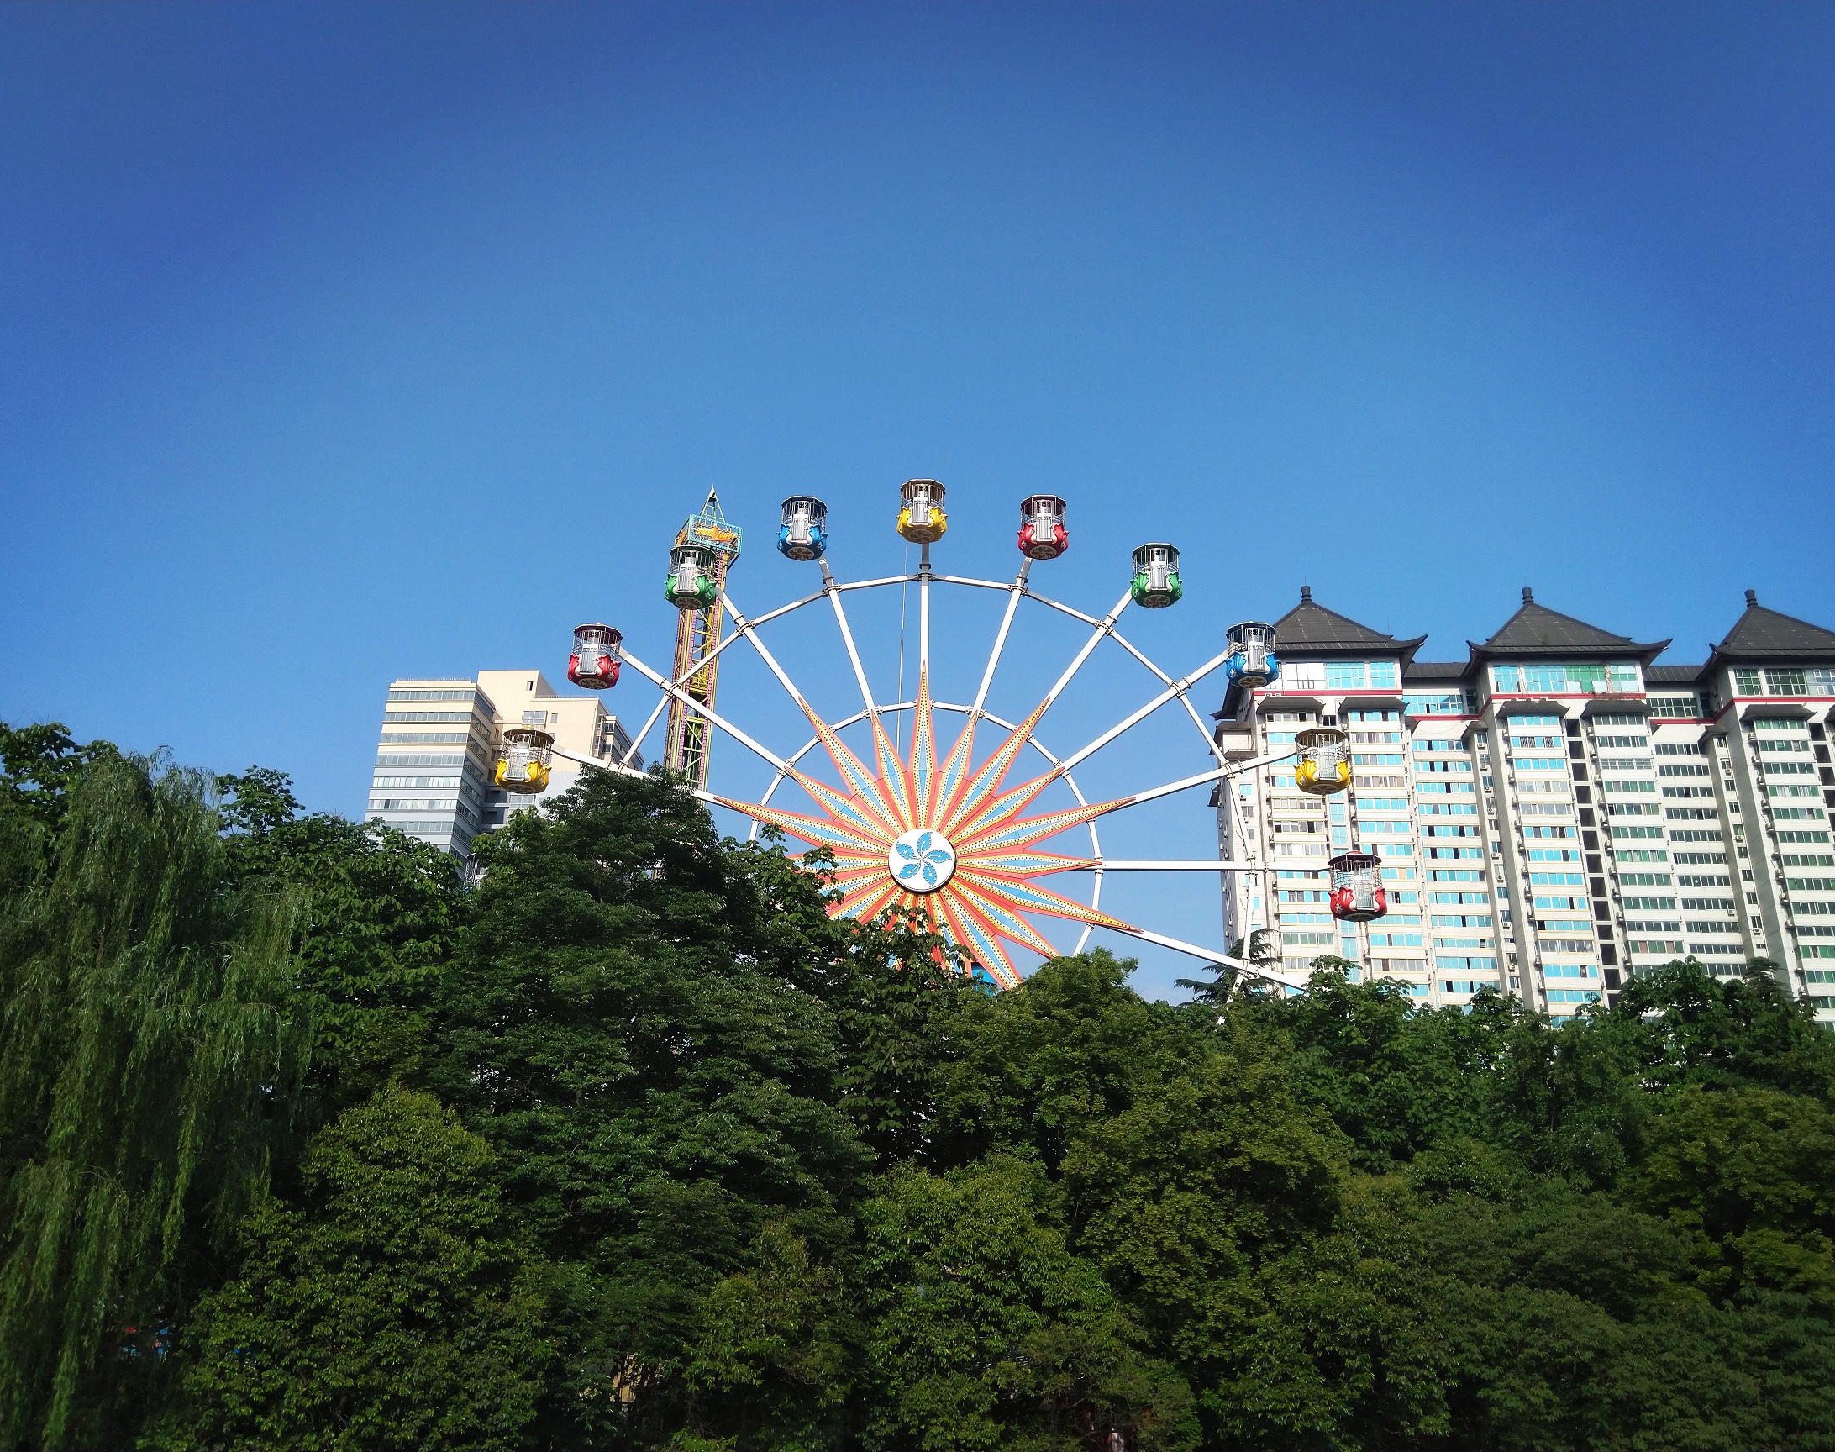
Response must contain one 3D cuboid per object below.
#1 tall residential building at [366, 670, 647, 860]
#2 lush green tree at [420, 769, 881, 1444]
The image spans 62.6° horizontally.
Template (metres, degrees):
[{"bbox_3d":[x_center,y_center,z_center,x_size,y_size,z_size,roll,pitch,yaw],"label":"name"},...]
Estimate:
[{"bbox_3d":[-60.720,39.321,213.098,27.448,97.628,36.660,0,-23,4],"label":"tall residential building"},{"bbox_3d":[-7.056,8.955,38.184,11.700,17.000,11.200,0,-23,4],"label":"lush green tree"}]

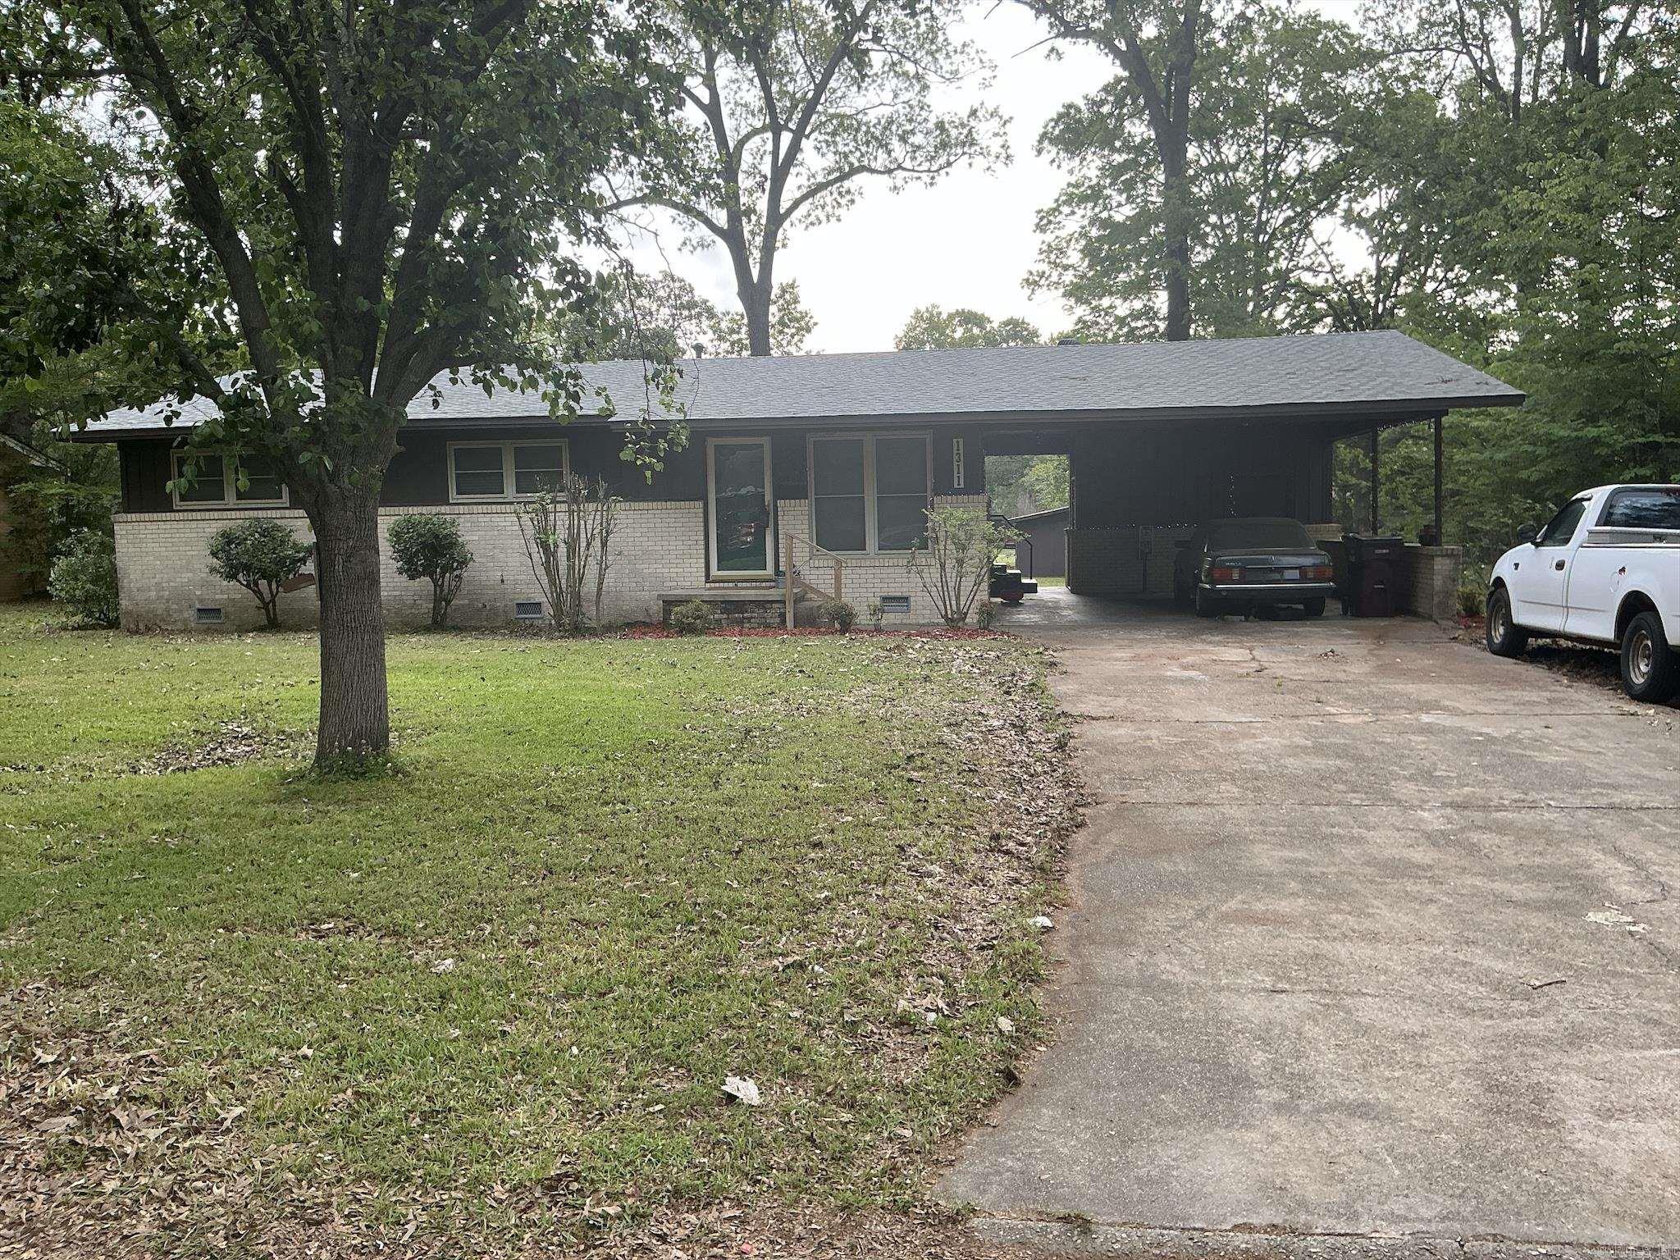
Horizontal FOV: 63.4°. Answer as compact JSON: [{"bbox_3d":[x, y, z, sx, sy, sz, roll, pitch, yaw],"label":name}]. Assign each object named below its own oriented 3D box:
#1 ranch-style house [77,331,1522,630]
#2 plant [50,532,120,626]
[{"bbox_3d":[-0.901,-2.711,24.368,21.019,4.559,10.962,-1,4,6],"label":"ranch-style house"},{"bbox_3d":[-12.109,-0.836,21.900,1.300,1.570,1.300,-1,4,6],"label":"plant"}]

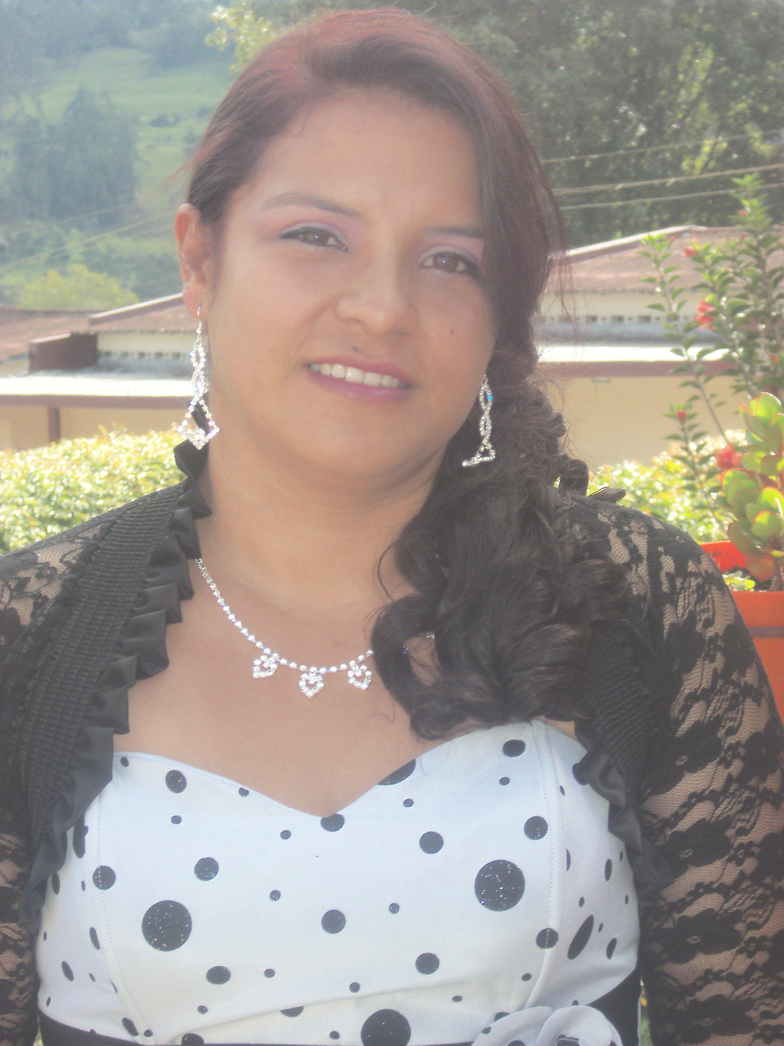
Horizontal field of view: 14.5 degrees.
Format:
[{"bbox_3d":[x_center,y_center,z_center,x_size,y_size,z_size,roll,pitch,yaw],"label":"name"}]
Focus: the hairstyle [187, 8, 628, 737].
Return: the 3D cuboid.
[{"bbox_3d":[0.007,-0.076,1.505,0.215,0.345,0.220,0,4,-6],"label":"hairstyle"}]

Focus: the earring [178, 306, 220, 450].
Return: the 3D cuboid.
[{"bbox_3d":[-0.094,-0.070,1.490,0.021,0.068,0.007,0,4,0],"label":"earring"}]

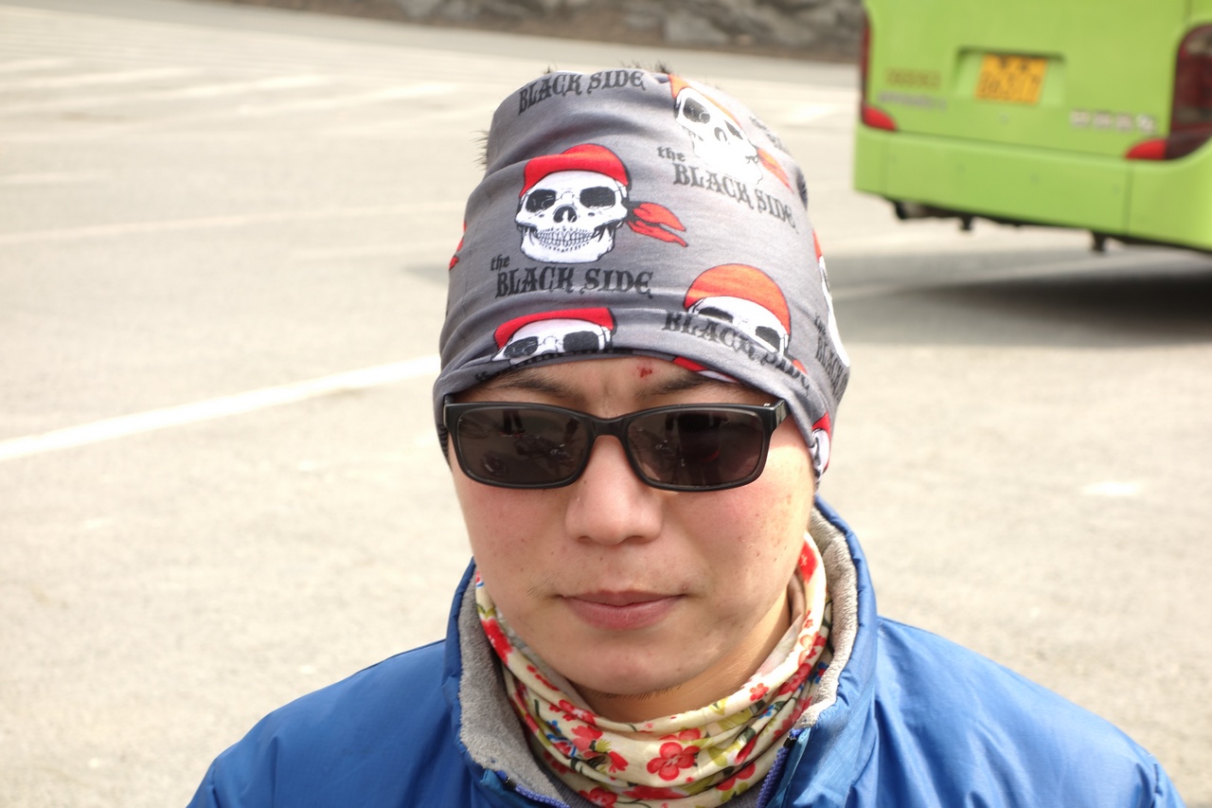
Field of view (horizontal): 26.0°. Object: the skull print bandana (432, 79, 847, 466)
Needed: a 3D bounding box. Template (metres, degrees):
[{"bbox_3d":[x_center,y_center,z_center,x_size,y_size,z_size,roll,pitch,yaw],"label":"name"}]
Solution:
[{"bbox_3d":[0.017,-0.060,1.186,0.180,0.183,0.208,0,16,9],"label":"skull print bandana"}]

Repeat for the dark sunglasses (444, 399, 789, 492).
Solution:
[{"bbox_3d":[0.013,0.000,1.158,0.142,0.046,0.145,0,14,9],"label":"dark sunglasses"}]

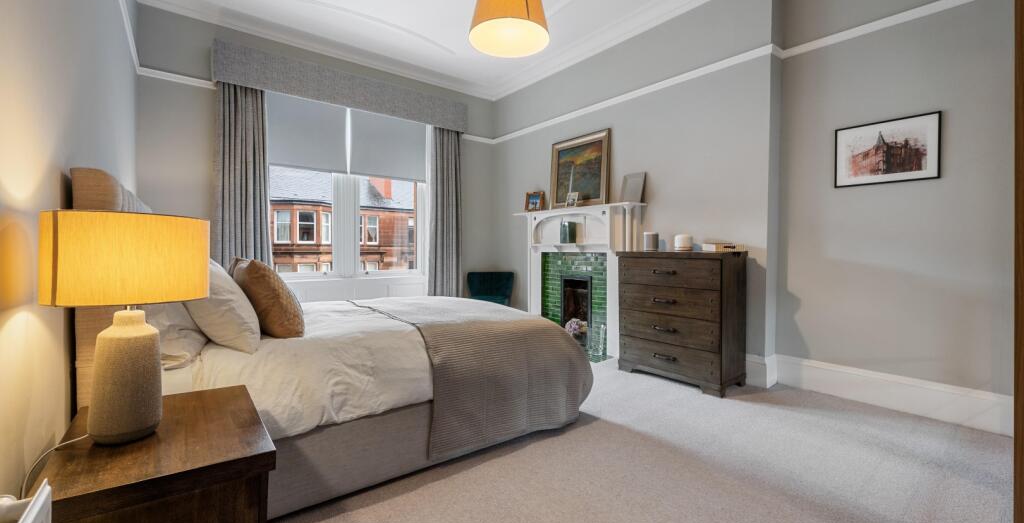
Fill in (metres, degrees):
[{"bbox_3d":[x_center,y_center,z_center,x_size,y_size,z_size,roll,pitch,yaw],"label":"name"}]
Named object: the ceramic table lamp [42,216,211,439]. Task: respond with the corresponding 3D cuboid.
[{"bbox_3d":[-0.961,0.156,1.001,0.304,0.539,0.304,0,1,-36],"label":"ceramic table lamp"}]

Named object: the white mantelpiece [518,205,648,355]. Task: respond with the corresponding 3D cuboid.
[{"bbox_3d":[0.636,0.196,4.379,0.255,1.514,1.548,0,1,-42],"label":"white mantelpiece"}]

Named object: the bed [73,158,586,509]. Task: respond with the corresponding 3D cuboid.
[{"bbox_3d":[-0.843,0.338,2.400,2.166,1.235,1.509,0,1,-36],"label":"bed"}]

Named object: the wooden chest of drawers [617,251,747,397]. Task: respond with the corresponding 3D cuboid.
[{"bbox_3d":[1.394,0.445,3.315,0.456,1.045,0.906,0,1,-41],"label":"wooden chest of drawers"}]

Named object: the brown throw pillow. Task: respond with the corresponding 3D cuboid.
[{"bbox_3d":[-1.159,0.173,1.865,0.176,0.392,0.421,-32,18,-31],"label":"brown throw pillow"}]

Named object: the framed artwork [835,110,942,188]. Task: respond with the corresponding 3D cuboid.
[{"bbox_3d":[2.456,-0.719,2.628,0.027,0.412,0.512,0,1,-44],"label":"framed artwork"}]

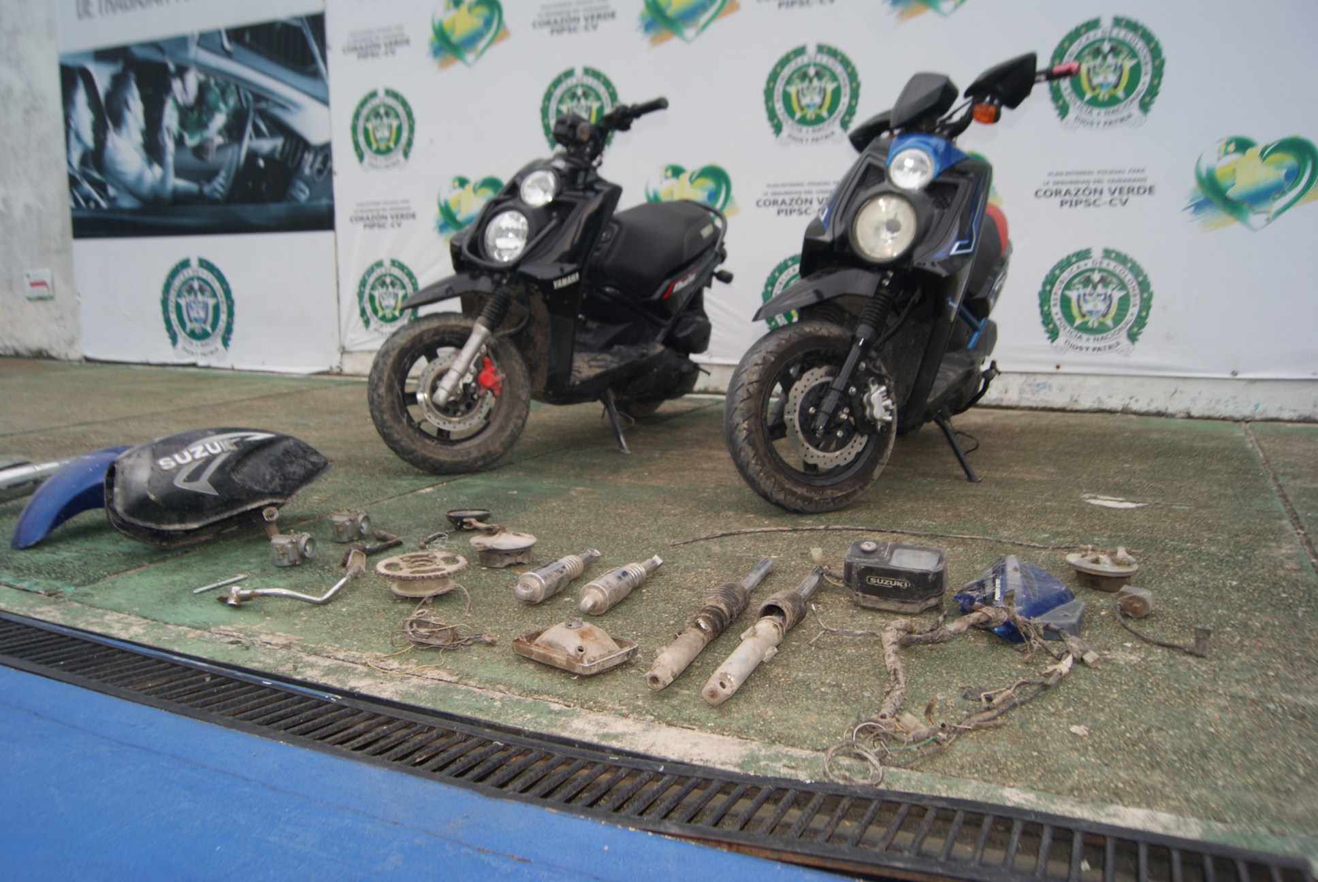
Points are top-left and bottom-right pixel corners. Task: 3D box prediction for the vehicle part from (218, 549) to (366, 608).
[{"bbox_3d":[-0.649,0.252,1.798,0.272,0.045,0.160,-6,11,-33],"label":"vehicle part"}]

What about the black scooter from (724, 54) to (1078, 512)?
[{"bbox_3d":[0.730,-0.469,2.913,0.780,1.130,1.860,12,13,25],"label":"black scooter"}]

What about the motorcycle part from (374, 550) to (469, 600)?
[{"bbox_3d":[-0.425,0.243,1.780,0.164,0.062,0.164,0,9,0],"label":"motorcycle part"}]

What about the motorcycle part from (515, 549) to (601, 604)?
[{"bbox_3d":[-0.178,0.239,1.829,0.055,0.055,0.300,4,10,25],"label":"motorcycle part"}]

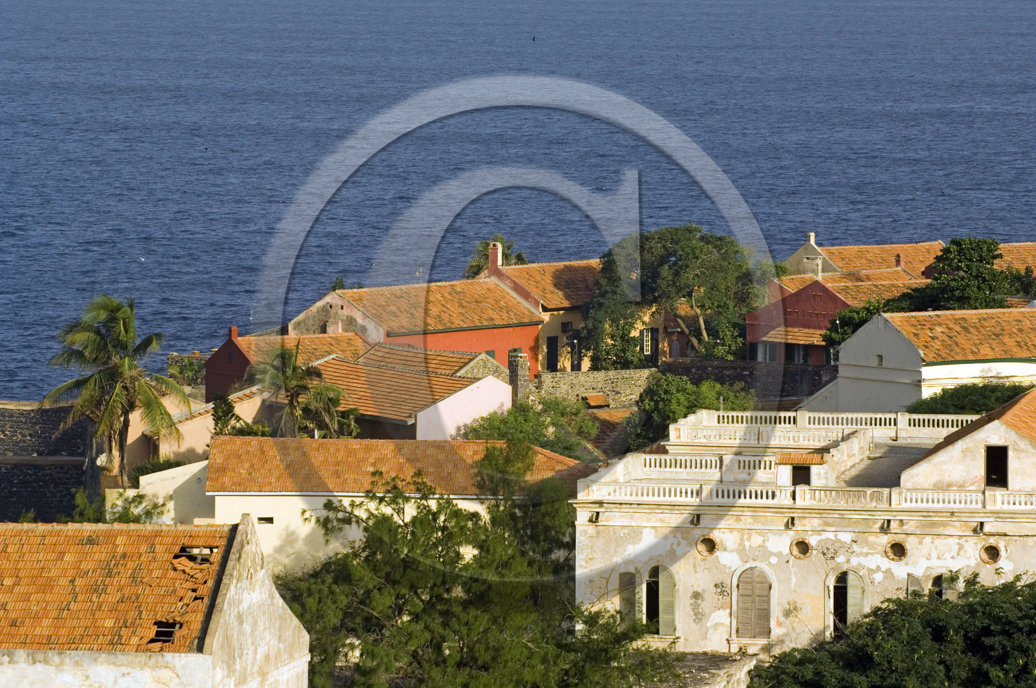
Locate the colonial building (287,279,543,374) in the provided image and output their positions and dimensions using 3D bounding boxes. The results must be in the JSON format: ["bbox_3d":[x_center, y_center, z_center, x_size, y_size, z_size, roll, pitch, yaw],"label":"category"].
[{"bbox_3d":[-5.959,-0.818,432.553,7.500,5.500,14.000,3,5,41],"label":"colonial building"}]

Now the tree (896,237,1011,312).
[{"bbox_3d":[23.445,-1.093,395.295,6.300,9.390,6.000,0,4,0],"label":"tree"}]

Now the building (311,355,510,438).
[{"bbox_3d":[-6.051,3.459,365.799,5.800,4.700,13.500,-2,4,-28],"label":"building"}]

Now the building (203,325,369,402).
[{"bbox_3d":[-11.284,1.335,374.497,7.800,4.600,5.200,-3,5,-37],"label":"building"}]

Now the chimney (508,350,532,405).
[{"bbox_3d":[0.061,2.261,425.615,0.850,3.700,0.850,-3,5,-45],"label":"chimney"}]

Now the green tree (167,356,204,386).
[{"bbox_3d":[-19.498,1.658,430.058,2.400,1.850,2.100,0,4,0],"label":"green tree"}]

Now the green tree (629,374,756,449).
[{"bbox_3d":[8.211,3.536,345.146,6.020,4.300,5.300,0,4,0],"label":"green tree"}]

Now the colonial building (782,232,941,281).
[{"bbox_3d":[23.479,-3.941,482.740,11.600,7.100,6.400,-3,5,-41],"label":"colonial building"}]

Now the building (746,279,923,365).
[{"bbox_3d":[20.464,-1.016,432.464,9.600,5.600,10.300,-3,5,-40],"label":"building"}]

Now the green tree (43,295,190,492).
[{"bbox_3d":[-19.031,2.357,347.294,6.900,9.370,6.400,0,4,0],"label":"green tree"}]

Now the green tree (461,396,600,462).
[{"bbox_3d":[0.567,4.203,331.125,6.290,3.700,5.000,0,4,0],"label":"green tree"}]

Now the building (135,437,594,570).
[{"bbox_3d":[-4.699,6.821,305.000,17.800,5.700,7.200,1,4,12],"label":"building"}]

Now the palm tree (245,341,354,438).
[{"bbox_3d":[-10.227,2.811,343.200,5.040,5.900,4.800,0,4,0],"label":"palm tree"}]

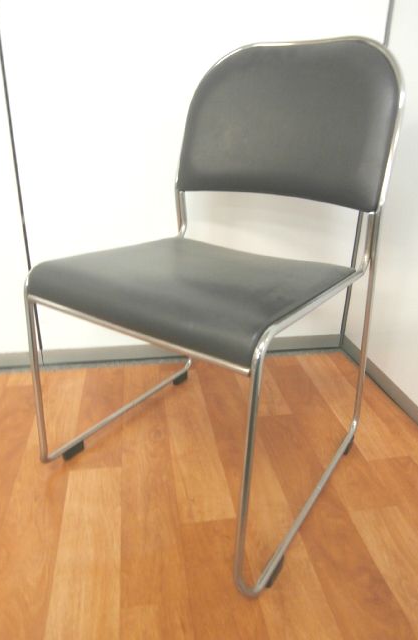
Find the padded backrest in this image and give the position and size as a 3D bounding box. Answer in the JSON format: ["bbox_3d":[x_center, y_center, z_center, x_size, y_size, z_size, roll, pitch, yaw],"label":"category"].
[{"bbox_3d":[0.151,-0.398,0.893,0.470,0.315,0.075,16,11,32],"label":"padded backrest"}]

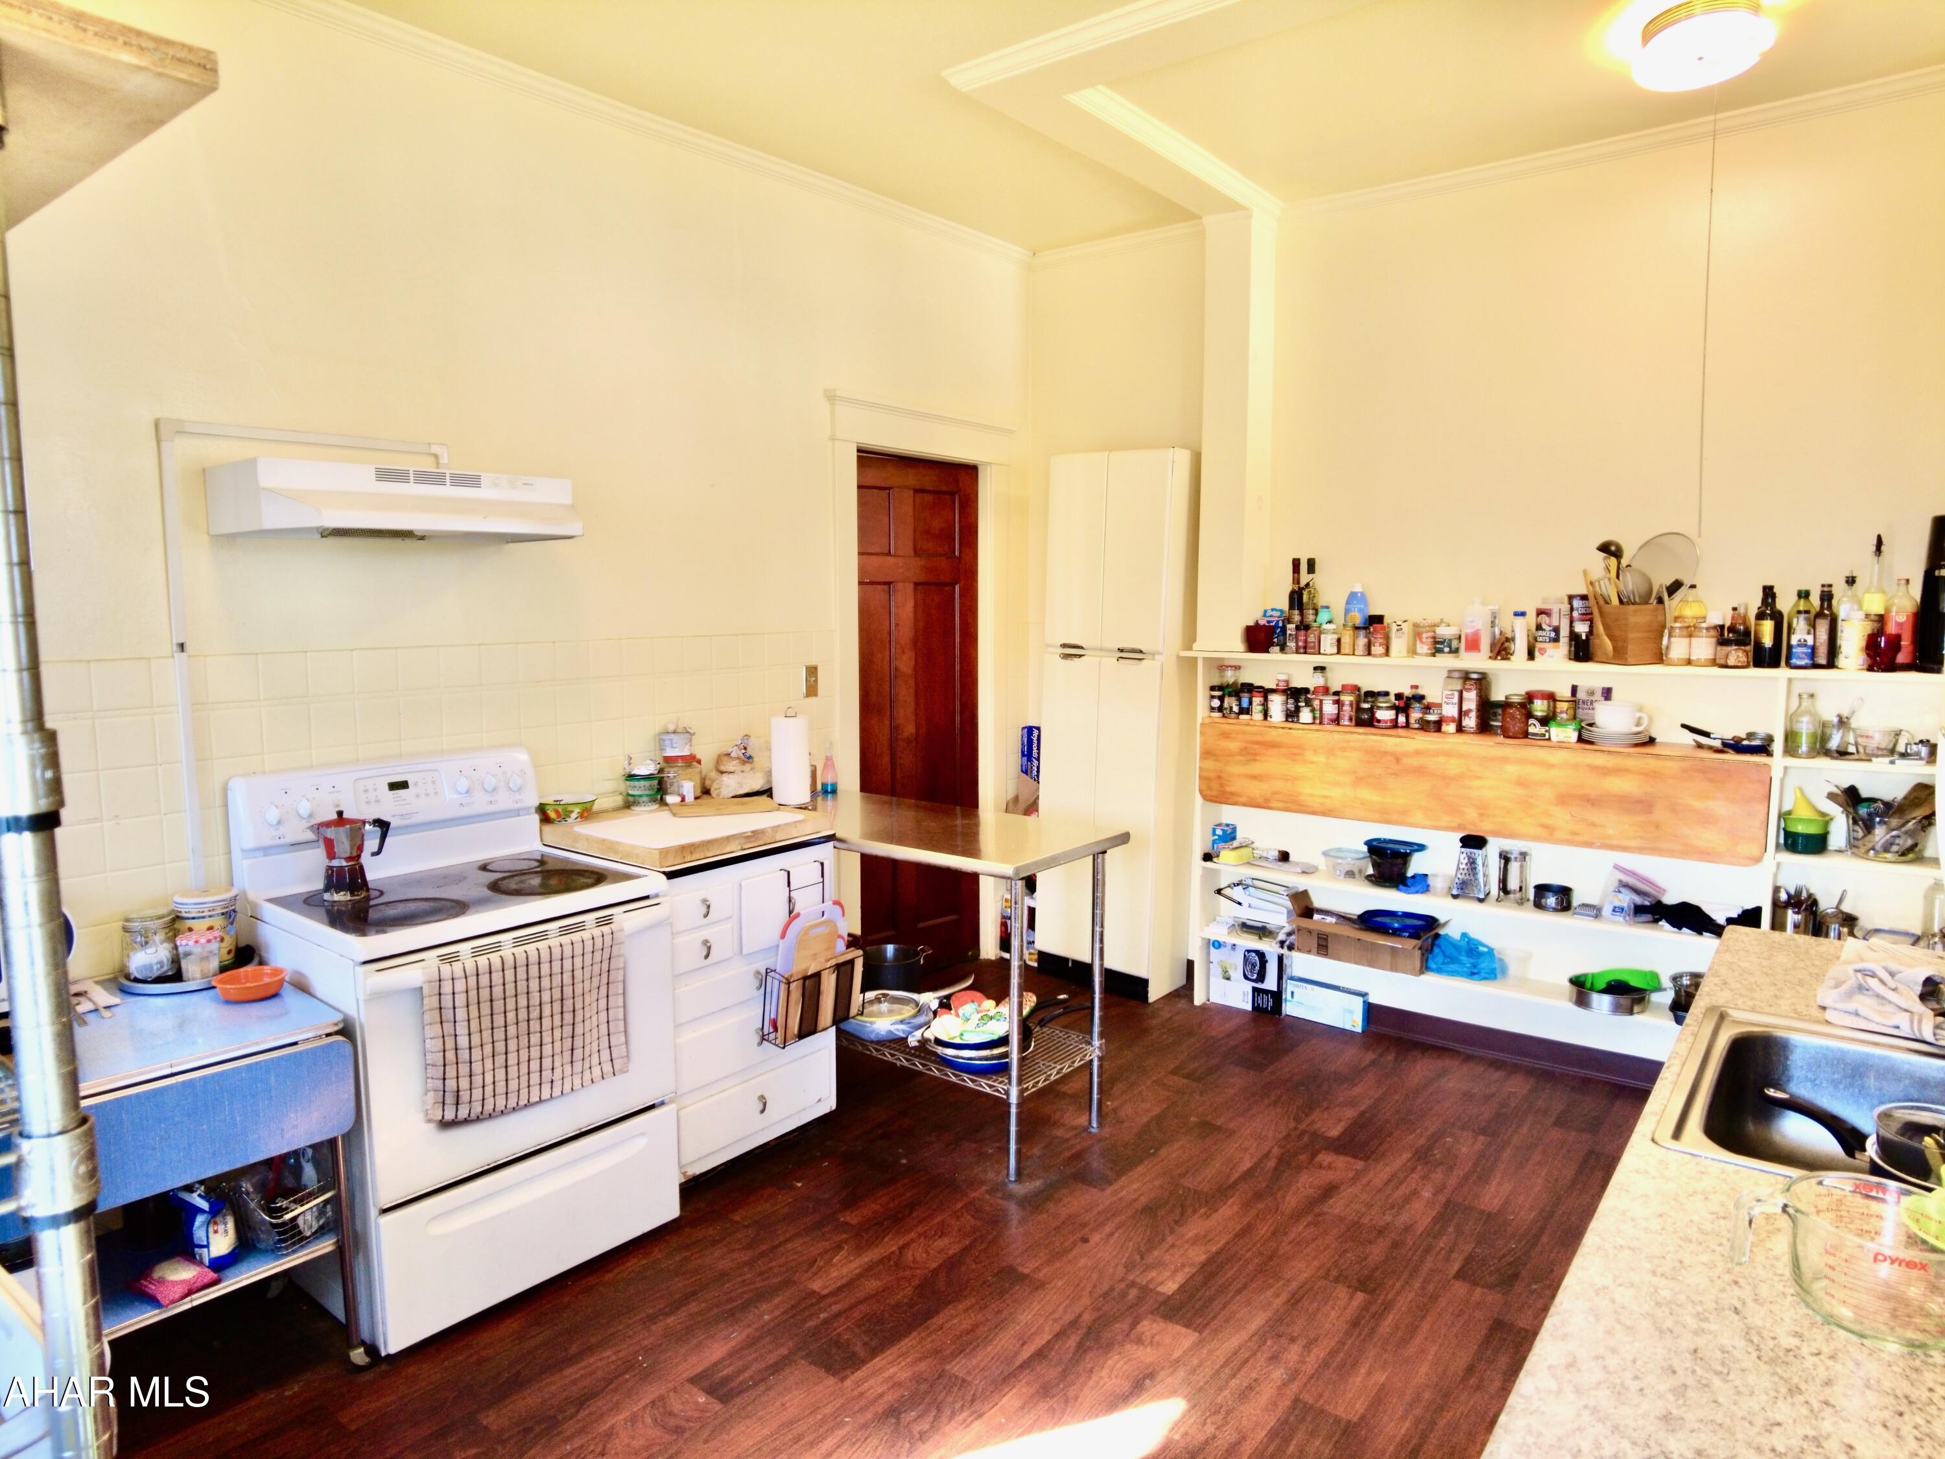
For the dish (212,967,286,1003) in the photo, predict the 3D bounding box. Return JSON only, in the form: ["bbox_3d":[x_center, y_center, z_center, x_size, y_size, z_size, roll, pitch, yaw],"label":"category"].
[{"bbox_3d":[-1.514,0.535,2.358,0.132,0.047,0.132,5,9,38],"label":"dish"}]

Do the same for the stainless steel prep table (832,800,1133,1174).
[{"bbox_3d":[-0.172,0.750,3.652,1.240,0.894,0.600,5,9,38],"label":"stainless steel prep table"}]

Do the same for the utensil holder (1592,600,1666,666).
[{"bbox_3d":[2.067,-0.307,3.530,0.135,0.190,0.135,-2,7,-15],"label":"utensil holder"}]

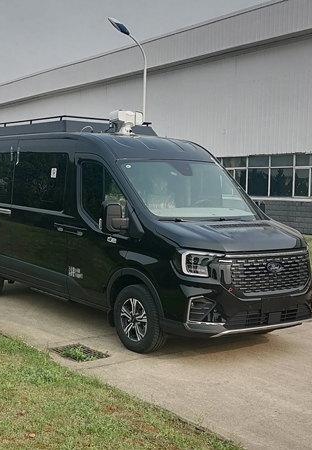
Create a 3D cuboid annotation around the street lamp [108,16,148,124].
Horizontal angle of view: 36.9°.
[{"bbox_3d":[-0.785,-2.320,12.651,0.320,5.980,1.510,5,5,44],"label":"street lamp"}]

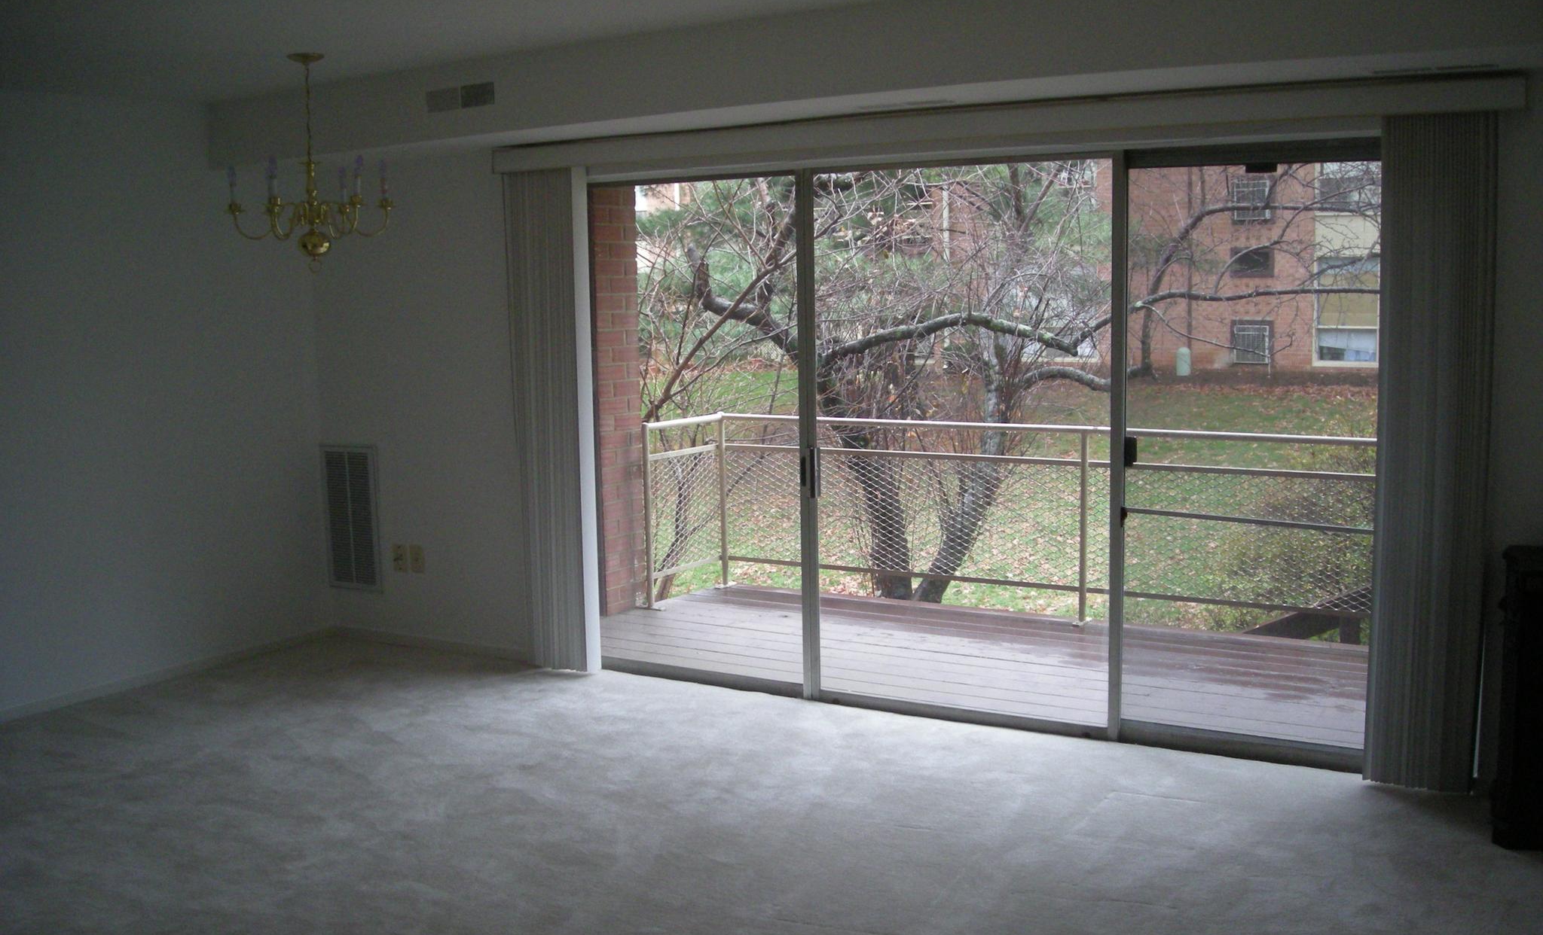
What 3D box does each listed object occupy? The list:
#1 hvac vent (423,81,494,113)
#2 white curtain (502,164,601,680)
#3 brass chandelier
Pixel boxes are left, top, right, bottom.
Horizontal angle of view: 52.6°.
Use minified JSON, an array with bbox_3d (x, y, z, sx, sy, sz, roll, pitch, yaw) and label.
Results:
[{"bbox_3d":[-1.126,-1.337,5.641,0.320,0.083,0.025,3,8,31],"label":"hvac vent"},{"bbox_3d":[-0.894,-0.187,6.372,0.335,2.050,0.100,3,8,31],"label":"white curtain"},{"bbox_3d":[-1.629,-1.080,5.475,0.570,0.745,0.570,3,8,31],"label":"brass chandelier"}]

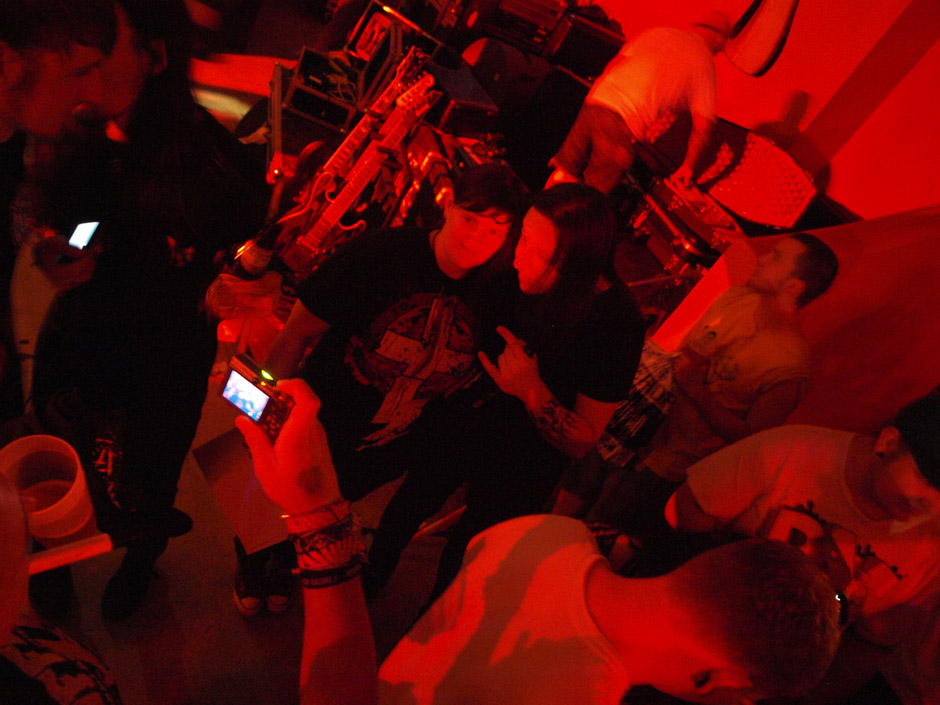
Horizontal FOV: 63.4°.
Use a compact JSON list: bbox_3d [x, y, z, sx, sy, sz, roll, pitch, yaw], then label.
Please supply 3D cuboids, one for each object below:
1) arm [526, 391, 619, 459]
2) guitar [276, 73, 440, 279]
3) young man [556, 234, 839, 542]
[{"bbox_3d":[0.218,0.154,1.630,0.230,0.160,0.110,47,1,-35],"label":"arm"},{"bbox_3d":[-0.423,-0.471,2.486,0.340,0.998,0.080,41,16,5],"label":"guitar"},{"bbox_3d":[0.727,0.276,2.732,0.420,1.750,0.500,36,49,7],"label":"young man"}]

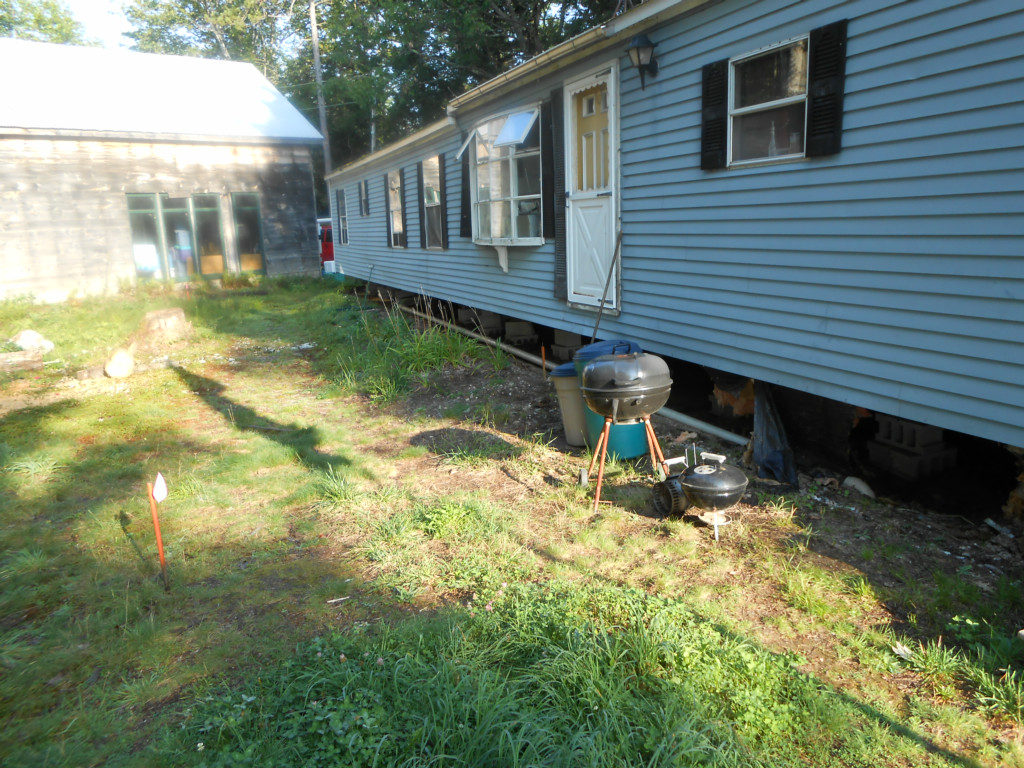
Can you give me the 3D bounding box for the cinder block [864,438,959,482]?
[{"bbox_3d":[2.758,0.519,5.354,0.400,0.194,0.360,-7,13,-21],"label":"cinder block"}]

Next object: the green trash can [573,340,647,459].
[{"bbox_3d":[0.741,0.103,5.450,0.570,0.780,0.570,-4,11,1],"label":"green trash can"}]

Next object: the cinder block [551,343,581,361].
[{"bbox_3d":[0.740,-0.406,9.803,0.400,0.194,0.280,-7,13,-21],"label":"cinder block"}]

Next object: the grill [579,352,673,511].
[{"bbox_3d":[0.731,0.267,4.950,0.600,0.950,0.600,0,12,8],"label":"grill"}]

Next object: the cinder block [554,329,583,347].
[{"bbox_3d":[0.683,-0.605,9.779,0.220,0.194,0.380,-7,13,-21],"label":"cinder block"}]

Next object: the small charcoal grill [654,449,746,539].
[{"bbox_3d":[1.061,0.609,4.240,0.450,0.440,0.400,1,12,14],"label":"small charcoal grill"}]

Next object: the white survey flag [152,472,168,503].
[{"bbox_3d":[-1.673,0.492,3.660,0.075,0.145,0.040,-8,13,-25],"label":"white survey flag"}]

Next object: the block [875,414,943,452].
[{"bbox_3d":[2.688,0.325,5.230,0.200,0.194,0.400,-7,13,-21],"label":"block"}]

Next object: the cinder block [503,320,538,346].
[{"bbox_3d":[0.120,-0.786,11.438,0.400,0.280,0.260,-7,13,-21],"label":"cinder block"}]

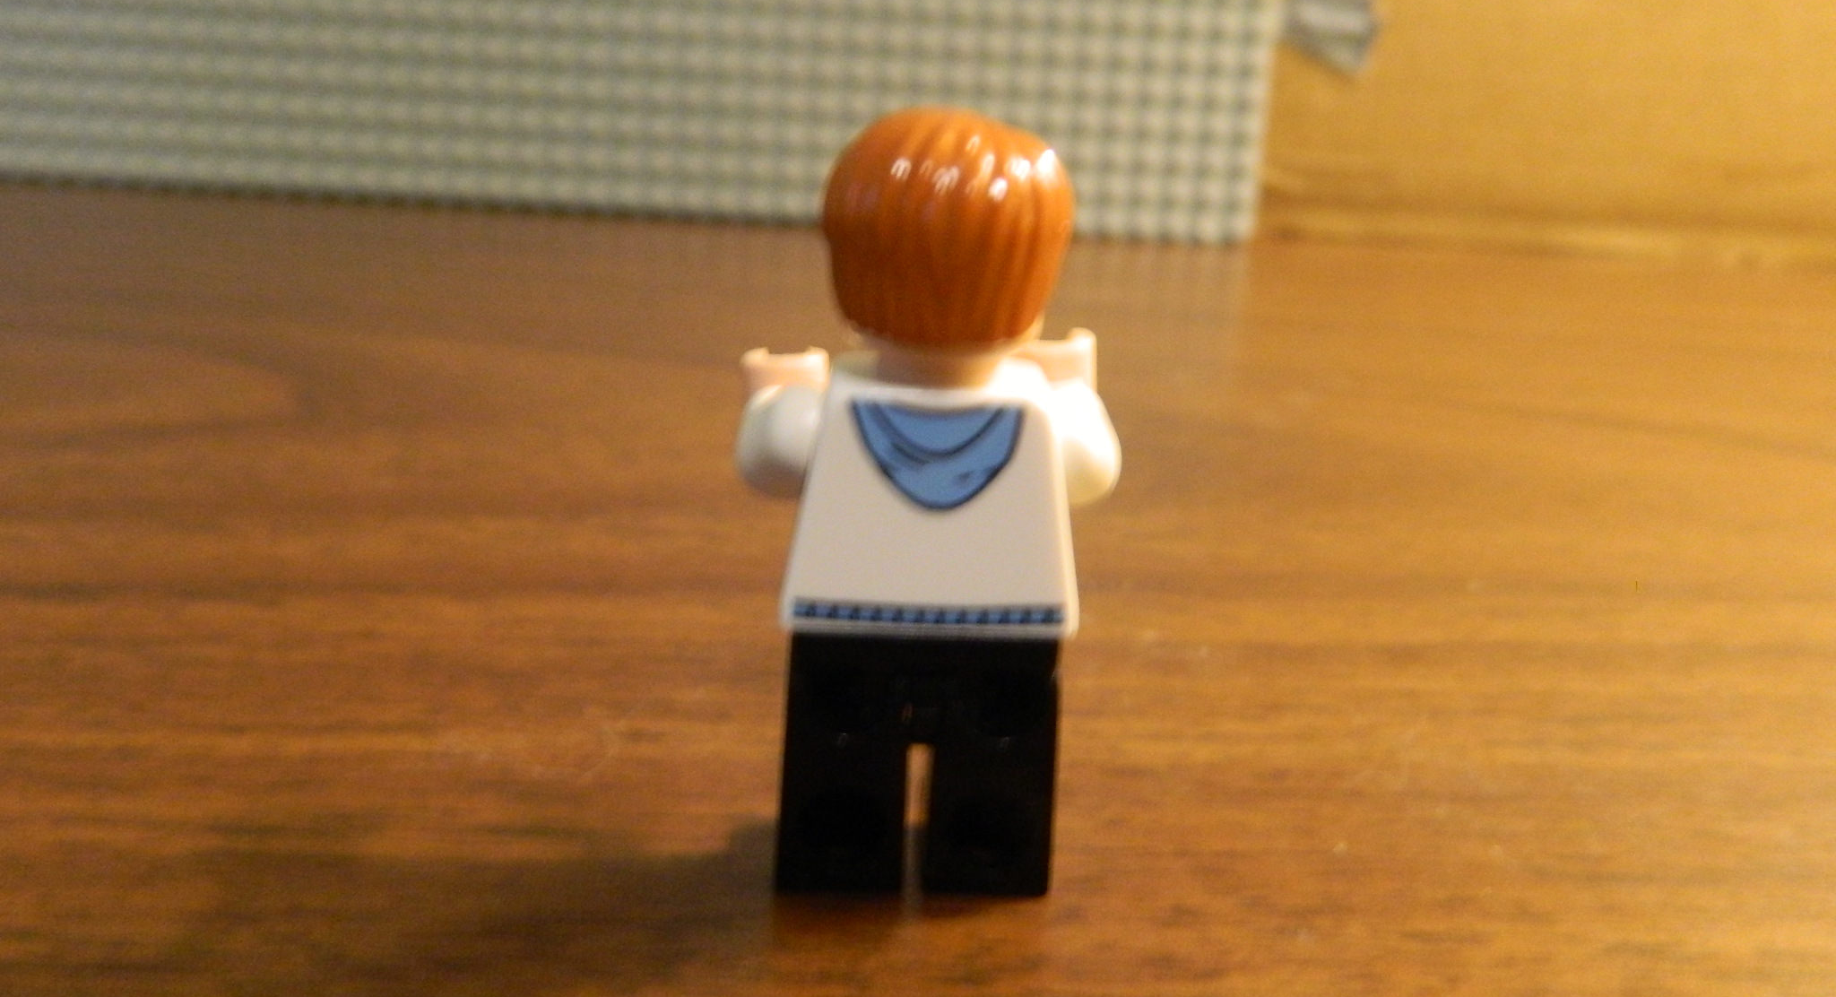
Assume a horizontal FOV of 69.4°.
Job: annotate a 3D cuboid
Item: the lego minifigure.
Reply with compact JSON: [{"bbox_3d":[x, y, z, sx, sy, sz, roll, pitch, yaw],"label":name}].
[{"bbox_3d":[0.001,0.000,0.076,0.022,0.042,0.018,2,19,-4],"label":"lego minifigure"}]

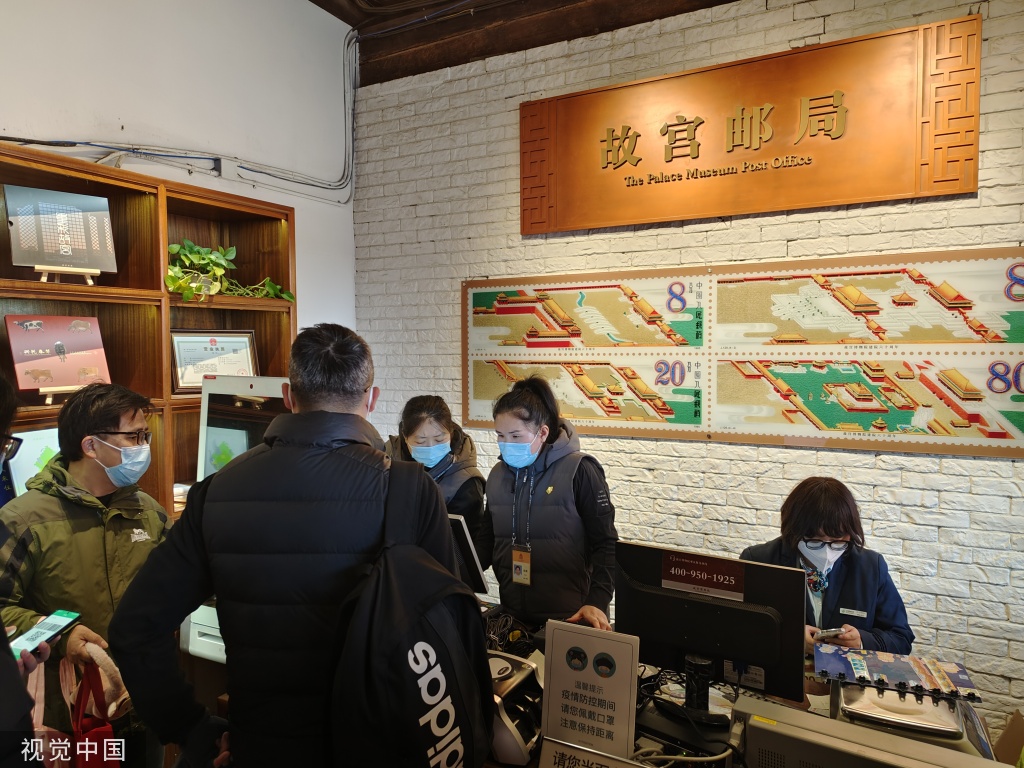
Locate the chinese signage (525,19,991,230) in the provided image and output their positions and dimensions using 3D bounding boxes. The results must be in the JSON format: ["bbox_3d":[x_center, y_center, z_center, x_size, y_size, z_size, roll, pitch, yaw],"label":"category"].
[{"bbox_3d":[0.811,-0.963,2.696,1.740,0.595,0.040,1,3,27],"label":"chinese signage"}]

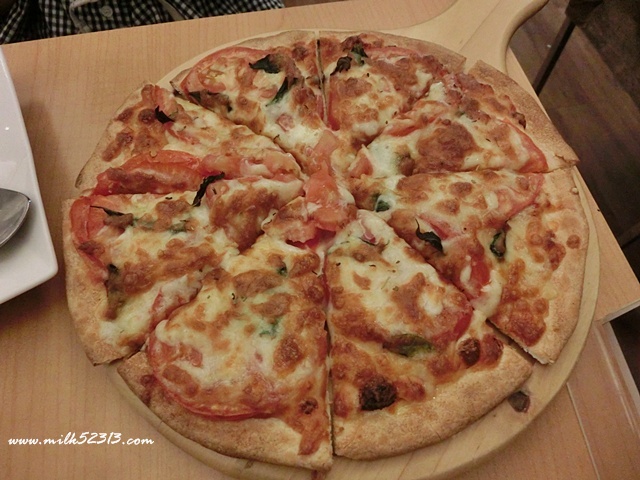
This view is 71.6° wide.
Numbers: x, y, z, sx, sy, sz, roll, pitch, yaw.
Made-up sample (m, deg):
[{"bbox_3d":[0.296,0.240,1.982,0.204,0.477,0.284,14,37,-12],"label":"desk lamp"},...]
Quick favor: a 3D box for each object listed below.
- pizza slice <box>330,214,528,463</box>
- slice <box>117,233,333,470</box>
[{"bbox_3d":[0.035,0.036,0.234,0.105,0.022,0.137,-19,59,-9],"label":"pizza slice"},{"bbox_3d":[-0.026,0.038,0.235,0.115,0.022,0.139,18,61,14],"label":"slice"}]

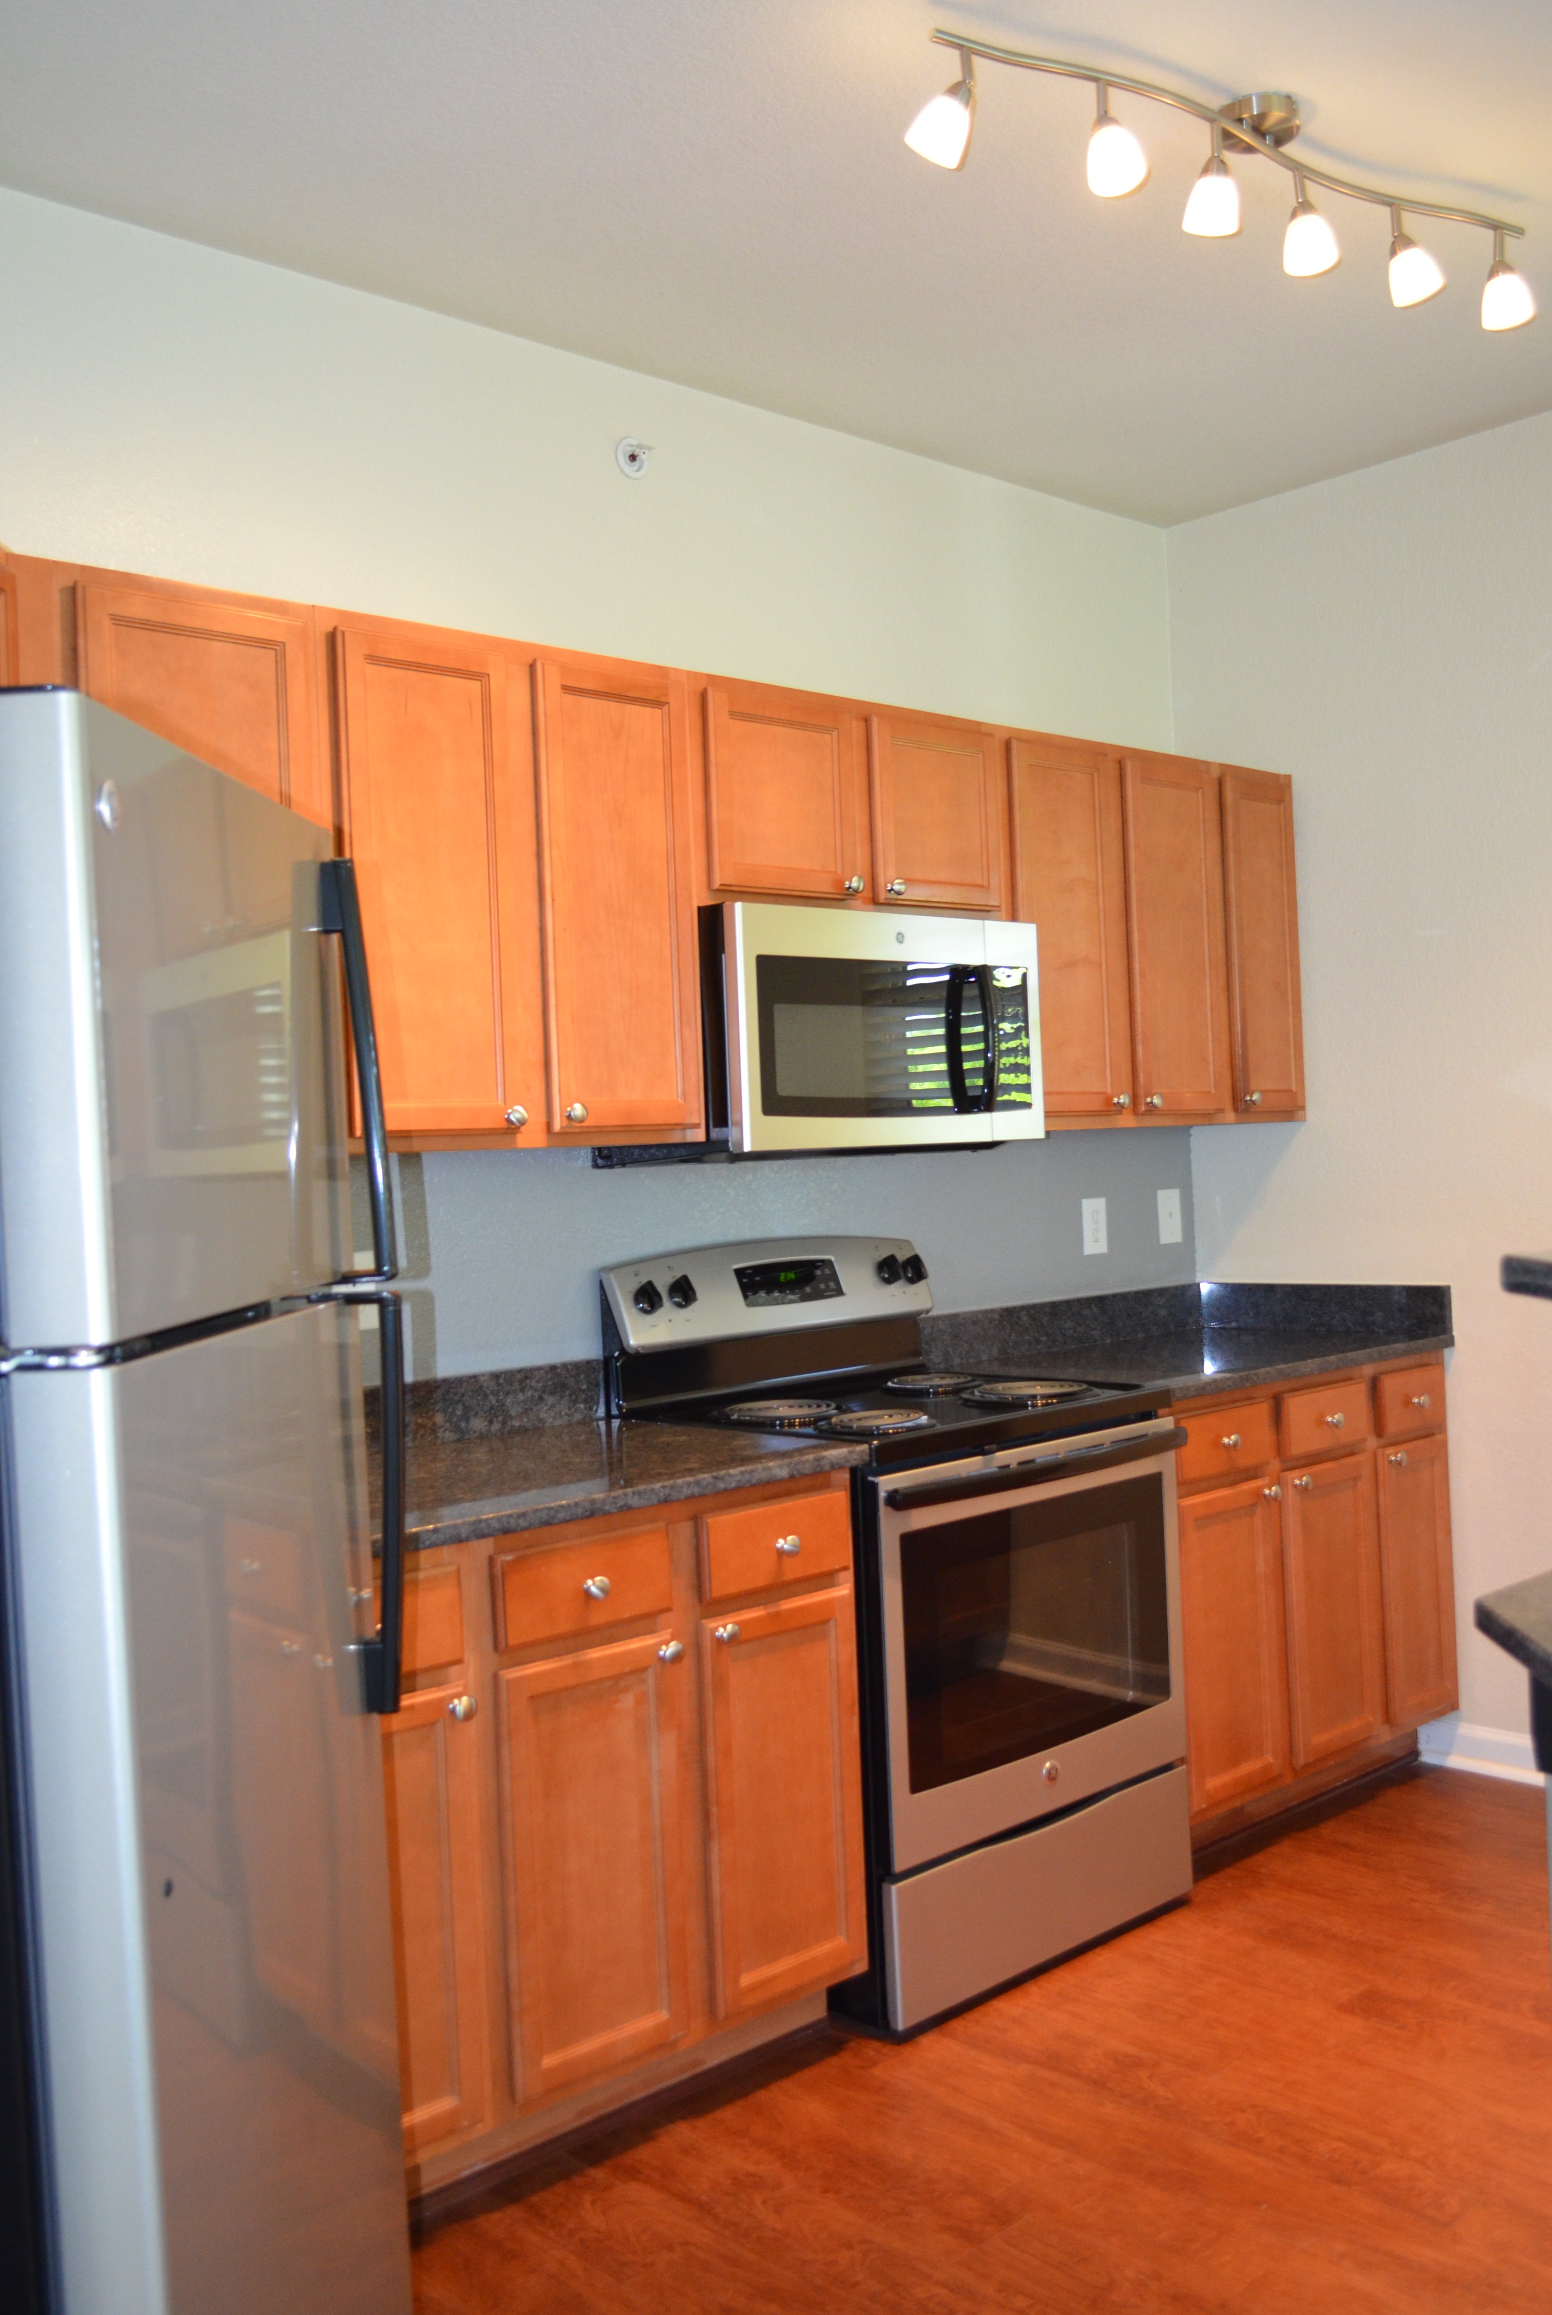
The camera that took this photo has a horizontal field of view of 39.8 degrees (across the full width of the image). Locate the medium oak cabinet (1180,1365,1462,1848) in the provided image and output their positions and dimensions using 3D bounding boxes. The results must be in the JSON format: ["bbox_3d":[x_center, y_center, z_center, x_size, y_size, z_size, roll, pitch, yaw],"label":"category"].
[{"bbox_3d":[0.834,0.875,4.356,1.036,0.867,0.616,-2,0,-44],"label":"medium oak cabinet"}]

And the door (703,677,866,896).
[{"bbox_3d":[0.015,-0.595,3.562,0.343,0.324,0.024,-3,1,-45],"label":"door"}]

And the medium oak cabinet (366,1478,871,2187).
[{"bbox_3d":[-0.432,0.929,3.133,0.985,0.867,0.616,-2,0,-44],"label":"medium oak cabinet"}]

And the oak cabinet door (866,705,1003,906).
[{"bbox_3d":[0.286,-0.608,3.832,0.330,0.324,0.024,-3,1,-45],"label":"oak cabinet door"}]

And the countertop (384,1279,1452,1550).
[{"bbox_3d":[0.189,0.396,3.732,2.802,0.142,0.644,-2,0,-44],"label":"countertop"}]

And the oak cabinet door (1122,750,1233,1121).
[{"bbox_3d":[0.804,-0.441,4.339,0.296,0.703,0.024,-3,1,-45],"label":"oak cabinet door"}]

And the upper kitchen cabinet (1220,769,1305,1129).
[{"bbox_3d":[1.033,-0.449,4.580,0.257,0.713,0.022,-2,0,-44],"label":"upper kitchen cabinet"}]

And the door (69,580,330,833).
[{"bbox_3d":[-0.746,-0.374,2.810,0.333,0.702,0.022,-3,0,-45],"label":"door"}]

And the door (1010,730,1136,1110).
[{"bbox_3d":[0.551,-0.429,4.089,0.303,0.704,0.024,-3,1,-45],"label":"door"}]

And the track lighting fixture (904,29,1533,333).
[{"bbox_3d":[0.654,-1.326,2.902,1.158,0.212,0.163,-2,0,-34],"label":"track lighting fixture"}]

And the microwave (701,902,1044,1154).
[{"bbox_3d":[0.076,-0.208,3.809,0.751,0.408,0.408,-2,0,-44],"label":"microwave"}]

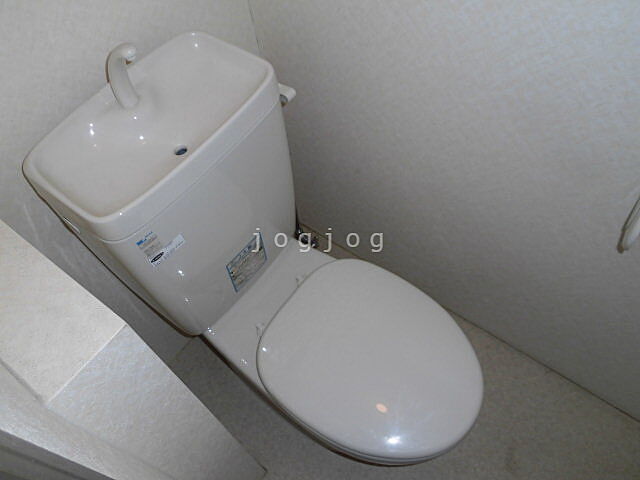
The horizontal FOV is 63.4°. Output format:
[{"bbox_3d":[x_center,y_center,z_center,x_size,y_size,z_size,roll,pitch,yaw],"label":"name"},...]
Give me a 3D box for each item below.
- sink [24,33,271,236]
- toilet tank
[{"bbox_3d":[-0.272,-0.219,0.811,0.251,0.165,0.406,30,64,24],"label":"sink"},{"bbox_3d":[-0.248,-0.078,1.019,0.251,0.505,0.406,30,64,24],"label":"toilet tank"}]

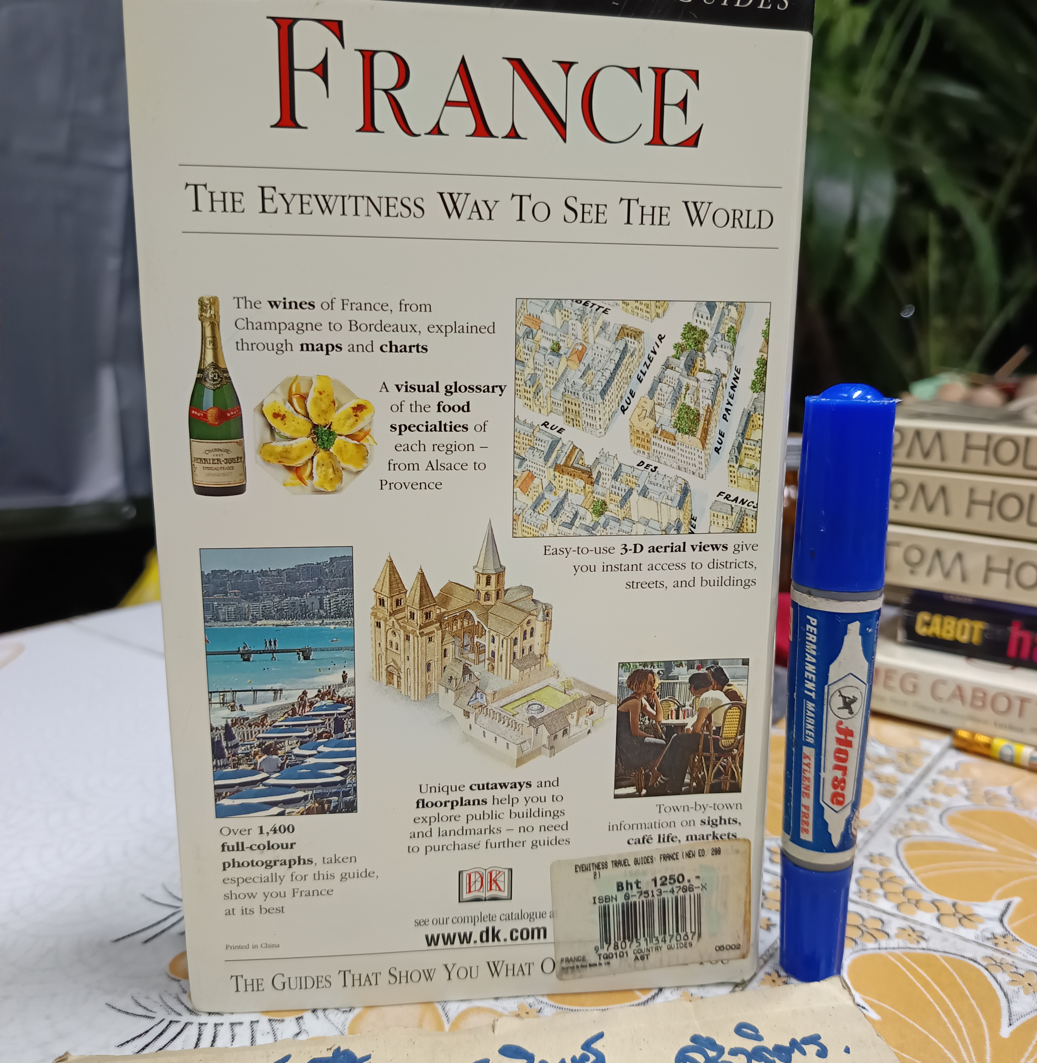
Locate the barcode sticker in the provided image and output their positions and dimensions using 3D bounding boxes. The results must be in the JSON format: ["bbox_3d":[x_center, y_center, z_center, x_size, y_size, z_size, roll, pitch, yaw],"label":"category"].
[{"bbox_3d":[0.031,0.088,0.222,0.046,0.031,0.001,-4,11,-7],"label":"barcode sticker"}]

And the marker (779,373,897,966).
[{"bbox_3d":[0.071,0.037,0.220,0.020,0.140,0.020,0,11,-3],"label":"marker"}]

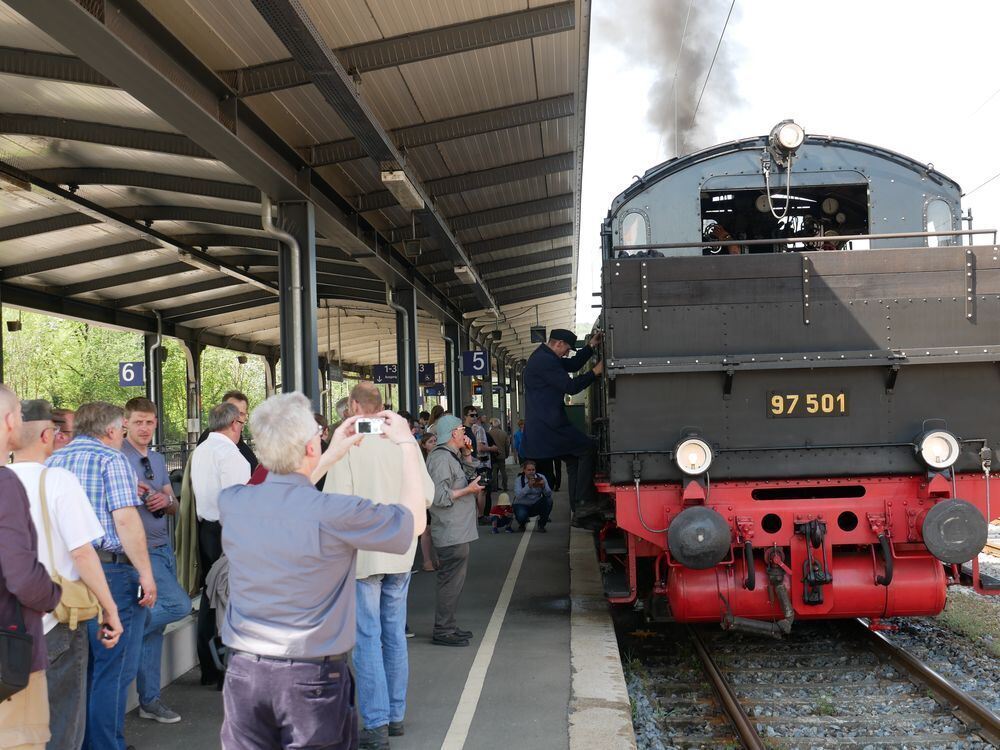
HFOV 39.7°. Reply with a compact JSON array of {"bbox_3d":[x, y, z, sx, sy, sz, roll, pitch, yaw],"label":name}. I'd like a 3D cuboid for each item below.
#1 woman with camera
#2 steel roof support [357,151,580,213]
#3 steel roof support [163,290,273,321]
[{"bbox_3d":[-0.336,1.146,10.445,0.420,1.698,0.520,-2,-2,9],"label":"woman with camera"},{"bbox_3d":[-0.366,-1.985,14.309,2.257,0.177,0.100,-11,-2,3],"label":"steel roof support"},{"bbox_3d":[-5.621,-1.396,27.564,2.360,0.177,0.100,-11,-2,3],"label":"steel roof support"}]

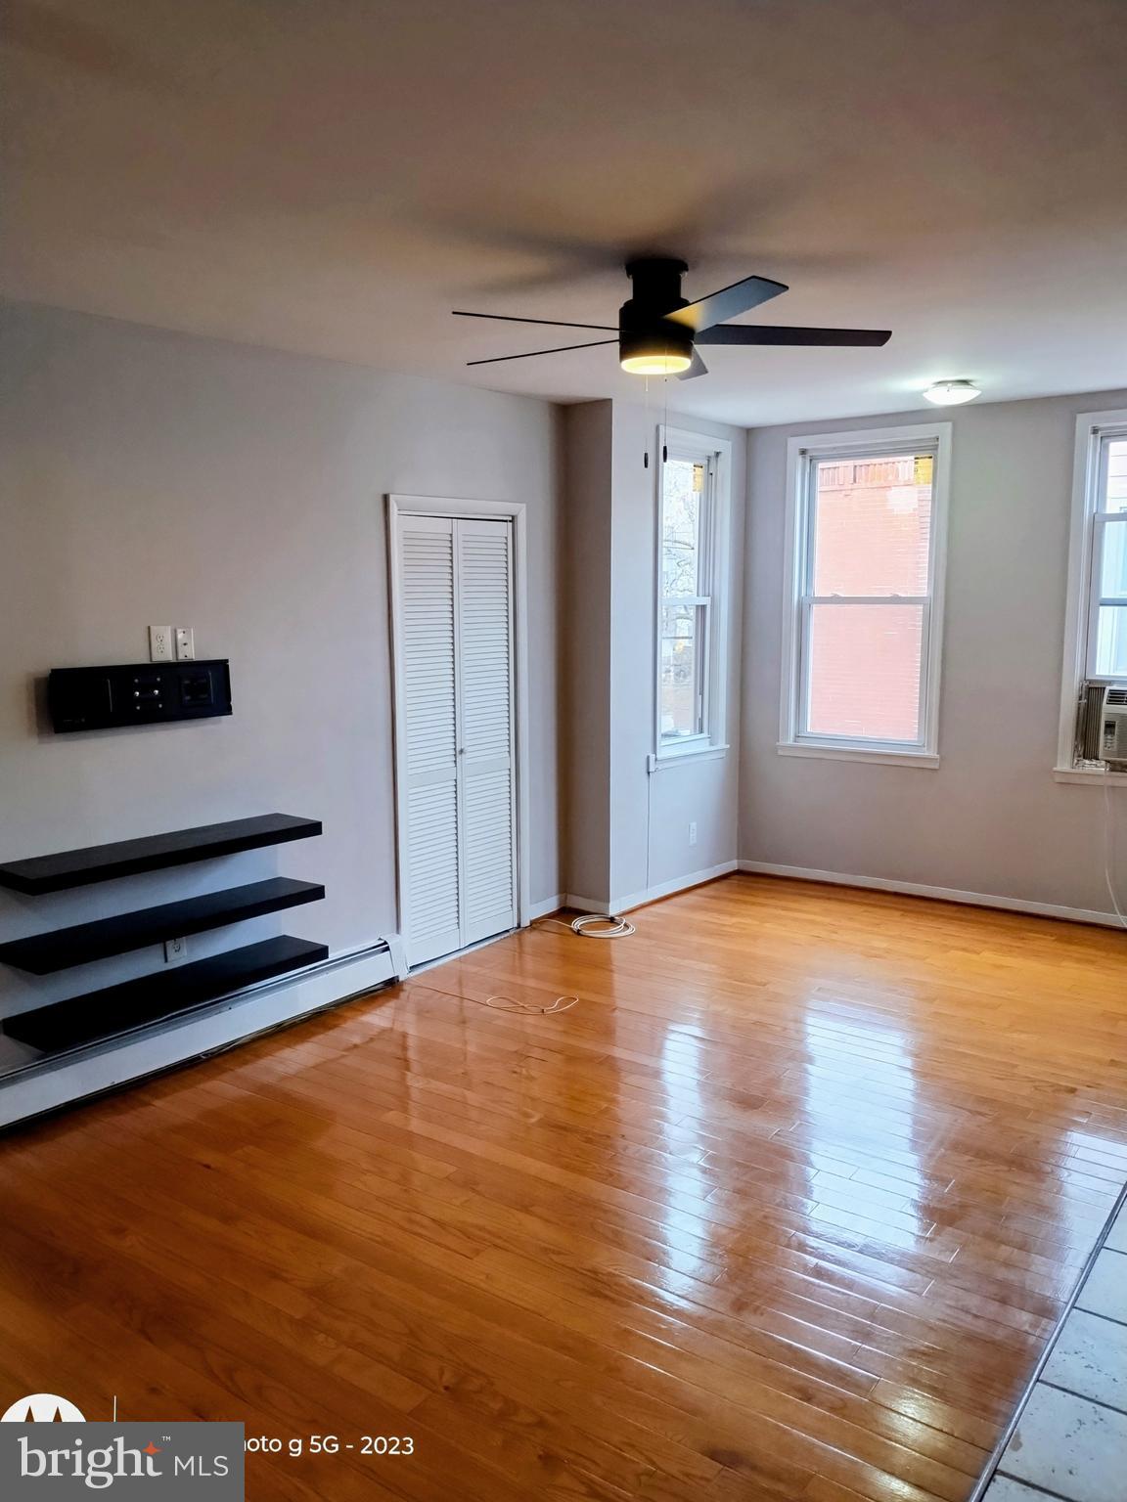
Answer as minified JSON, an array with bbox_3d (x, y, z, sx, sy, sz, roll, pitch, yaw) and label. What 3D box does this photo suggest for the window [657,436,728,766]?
[{"bbox_3d":[0.691,-0.854,5.997,0.130,1.750,0.720,7,11,41],"label":"window"}]

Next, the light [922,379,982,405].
[{"bbox_3d":[1.769,-1.619,4.932,0.275,0.100,0.275,3,9,19],"label":"light"}]

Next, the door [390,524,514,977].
[{"bbox_3d":[-0.474,-0.058,5.132,0.045,2.015,0.755,7,11,38],"label":"door"}]

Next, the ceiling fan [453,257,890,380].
[{"bbox_3d":[0.227,-1.225,3.056,1.250,0.300,1.290,-7,11,-36],"label":"ceiling fan"}]

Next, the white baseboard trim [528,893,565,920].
[{"bbox_3d":[-0.088,0.820,5.708,0.016,0.085,0.300,7,11,38],"label":"white baseboard trim"}]

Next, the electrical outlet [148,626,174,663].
[{"bbox_3d":[-1.428,-0.380,3.857,0.009,0.124,0.080,7,11,38],"label":"electrical outlet"}]

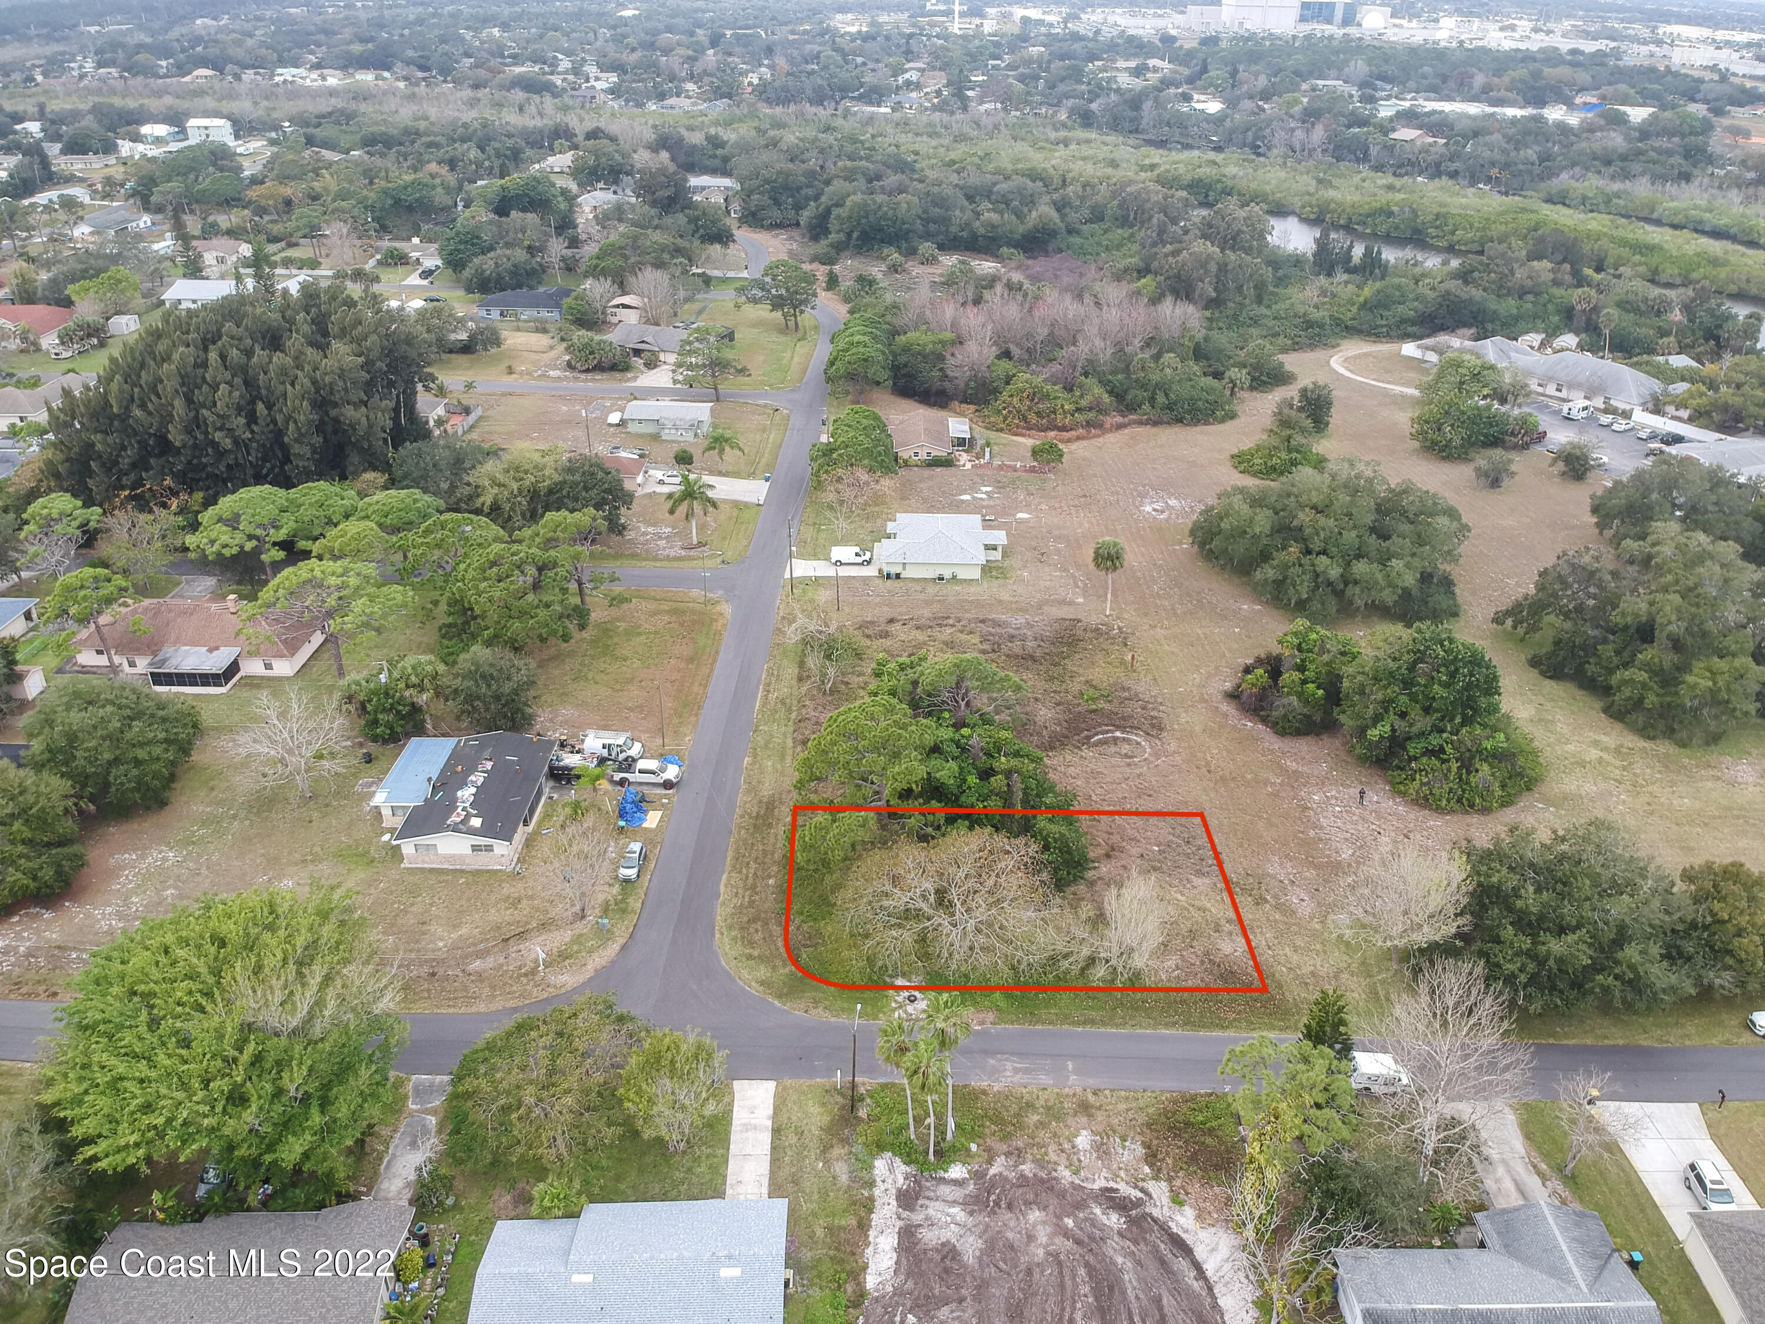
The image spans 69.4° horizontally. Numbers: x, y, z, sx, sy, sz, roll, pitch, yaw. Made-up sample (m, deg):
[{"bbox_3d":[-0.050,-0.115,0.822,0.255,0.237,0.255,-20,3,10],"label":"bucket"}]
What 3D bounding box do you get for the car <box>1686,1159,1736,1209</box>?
[{"bbox_3d":[54.351,34.884,82.994,1.820,1.680,4.500,0,30,0],"label":"car"}]

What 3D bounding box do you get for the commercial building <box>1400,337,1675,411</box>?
[{"bbox_3d":[119.997,-55.306,236.199,15.500,6.000,44.500,-22,37,-34],"label":"commercial building"}]

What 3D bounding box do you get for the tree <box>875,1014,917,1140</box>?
[{"bbox_3d":[1.310,26.669,80.893,2.940,9.950,2.940,1,29,1],"label":"tree"}]

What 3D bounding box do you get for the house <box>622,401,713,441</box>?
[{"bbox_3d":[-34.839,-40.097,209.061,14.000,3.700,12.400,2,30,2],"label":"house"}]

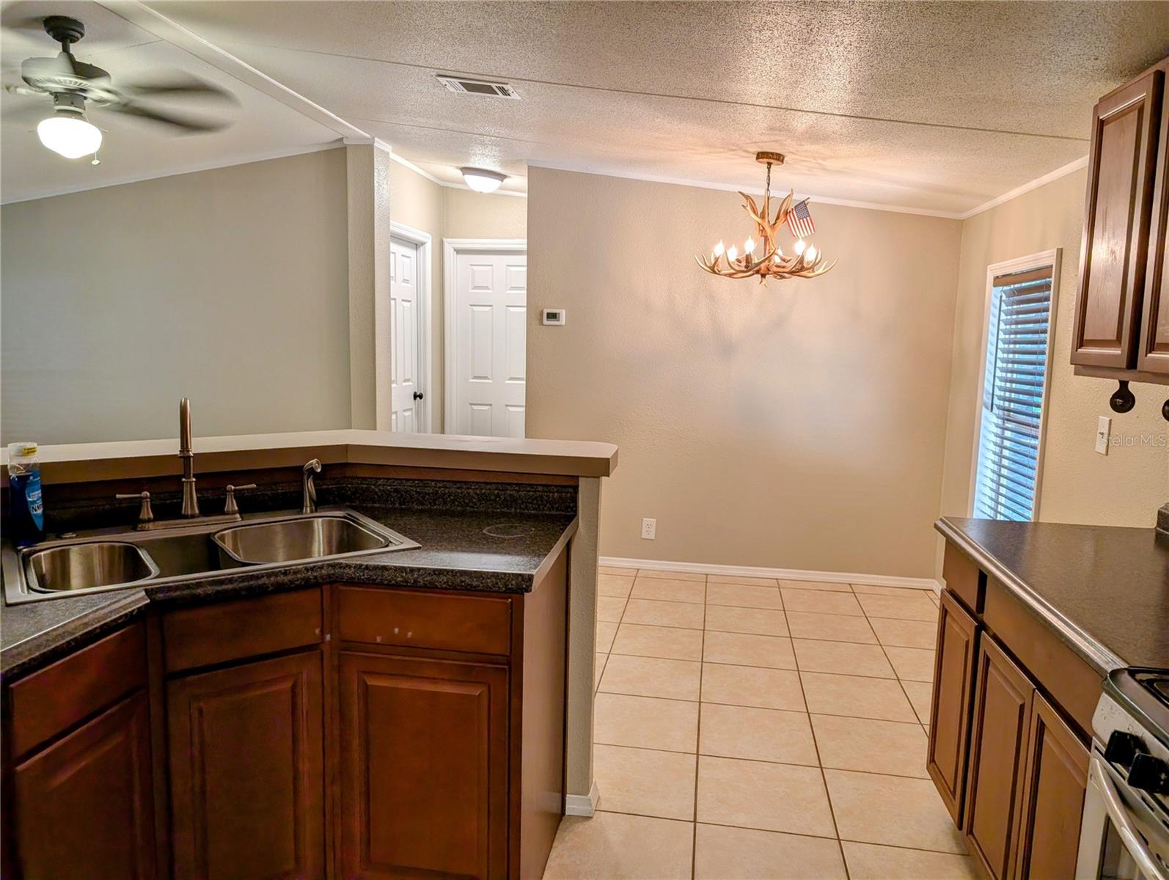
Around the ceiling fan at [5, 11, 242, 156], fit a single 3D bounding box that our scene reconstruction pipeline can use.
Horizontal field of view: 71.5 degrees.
[{"bbox_3d":[-1.907,-1.292,2.998,1.240,0.495,1.240,3,7,9],"label":"ceiling fan"}]

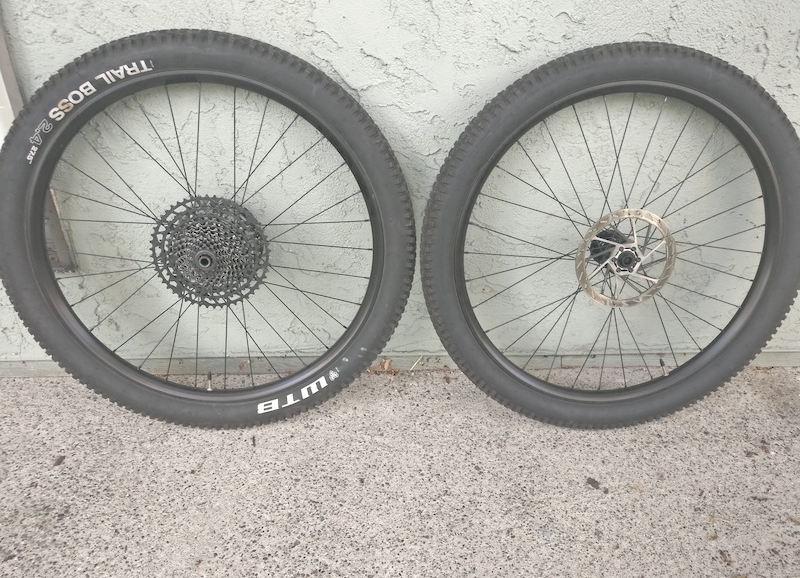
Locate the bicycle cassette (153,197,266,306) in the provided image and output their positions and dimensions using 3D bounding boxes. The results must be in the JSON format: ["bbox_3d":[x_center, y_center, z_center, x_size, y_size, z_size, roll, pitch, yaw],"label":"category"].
[{"bbox_3d":[-0.323,-0.053,1.096,0.206,0.206,0.045,-3,22,-5],"label":"bicycle cassette"}]

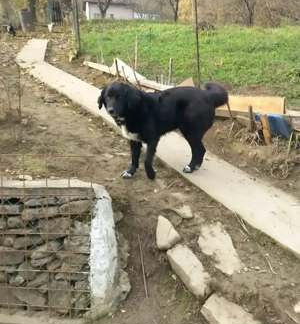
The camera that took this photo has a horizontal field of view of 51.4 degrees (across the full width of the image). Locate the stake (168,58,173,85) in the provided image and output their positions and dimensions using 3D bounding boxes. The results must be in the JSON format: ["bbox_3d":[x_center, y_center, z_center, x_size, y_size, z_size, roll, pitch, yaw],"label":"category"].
[{"bbox_3d":[0.273,-1.168,4.074,0.032,0.350,0.032,0,25,0],"label":"stake"}]

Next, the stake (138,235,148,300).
[{"bbox_3d":[-0.038,0.582,1.740,0.012,0.012,0.343,-12,69,5],"label":"stake"}]

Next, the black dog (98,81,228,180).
[{"bbox_3d":[0.104,-0.179,1.850,0.780,0.570,0.290,-11,27,-23],"label":"black dog"}]

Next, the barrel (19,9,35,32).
[{"bbox_3d":[-4.731,-5.472,12.010,0.600,0.900,0.600,0,25,0],"label":"barrel"}]

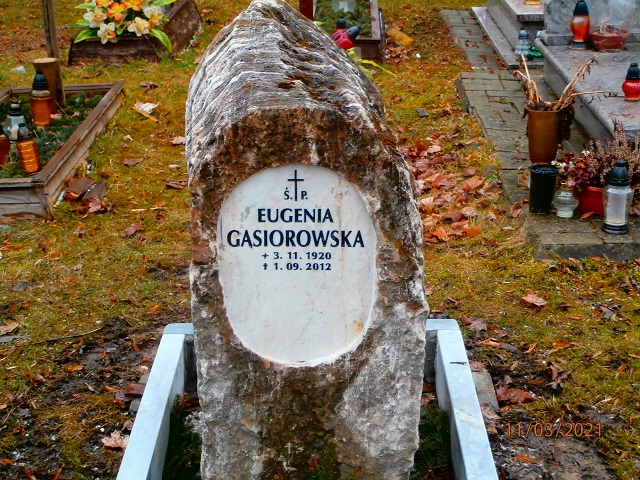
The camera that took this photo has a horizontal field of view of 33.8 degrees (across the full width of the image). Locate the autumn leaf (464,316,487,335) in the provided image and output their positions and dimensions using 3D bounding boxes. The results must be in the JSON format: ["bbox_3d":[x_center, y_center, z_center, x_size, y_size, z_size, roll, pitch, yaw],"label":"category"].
[{"bbox_3d":[0.435,0.239,2.927,0.064,0.024,0.065,0,22,0],"label":"autumn leaf"}]

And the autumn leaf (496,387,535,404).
[{"bbox_3d":[0.520,0.411,2.788,0.100,0.020,0.070,-1,22,0],"label":"autumn leaf"}]

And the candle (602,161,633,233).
[{"bbox_3d":[0.998,-0.146,3.511,0.093,0.237,0.093,0,22,0],"label":"candle"}]

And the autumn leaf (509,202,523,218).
[{"bbox_3d":[0.694,-0.105,3.743,0.047,0.040,0.050,0,22,0],"label":"autumn leaf"}]

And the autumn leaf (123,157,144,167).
[{"bbox_3d":[-0.761,-0.319,4.314,0.092,0.019,0.075,0,22,0],"label":"autumn leaf"}]

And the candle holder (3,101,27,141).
[{"bbox_3d":[-1.280,-0.509,4.378,0.090,0.165,0.090,0,22,0],"label":"candle holder"}]

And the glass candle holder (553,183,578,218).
[{"bbox_3d":[0.824,-0.133,3.515,0.086,0.115,0.086,0,22,0],"label":"glass candle holder"}]

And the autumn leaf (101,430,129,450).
[{"bbox_3d":[-0.504,0.495,2.604,0.078,0.018,0.075,-1,22,0],"label":"autumn leaf"}]

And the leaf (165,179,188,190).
[{"bbox_3d":[-0.560,-0.217,4.112,0.095,0.025,0.060,0,22,0],"label":"leaf"}]

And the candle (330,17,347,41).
[{"bbox_3d":[0.129,-1.319,6.650,0.115,0.190,0.115,-1,22,0],"label":"candle"}]

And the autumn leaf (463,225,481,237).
[{"bbox_3d":[0.518,-0.031,3.594,0.060,0.020,0.060,0,22,0],"label":"autumn leaf"}]

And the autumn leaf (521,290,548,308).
[{"bbox_3d":[0.681,0.187,3.346,0.090,0.022,0.085,-1,22,0],"label":"autumn leaf"}]

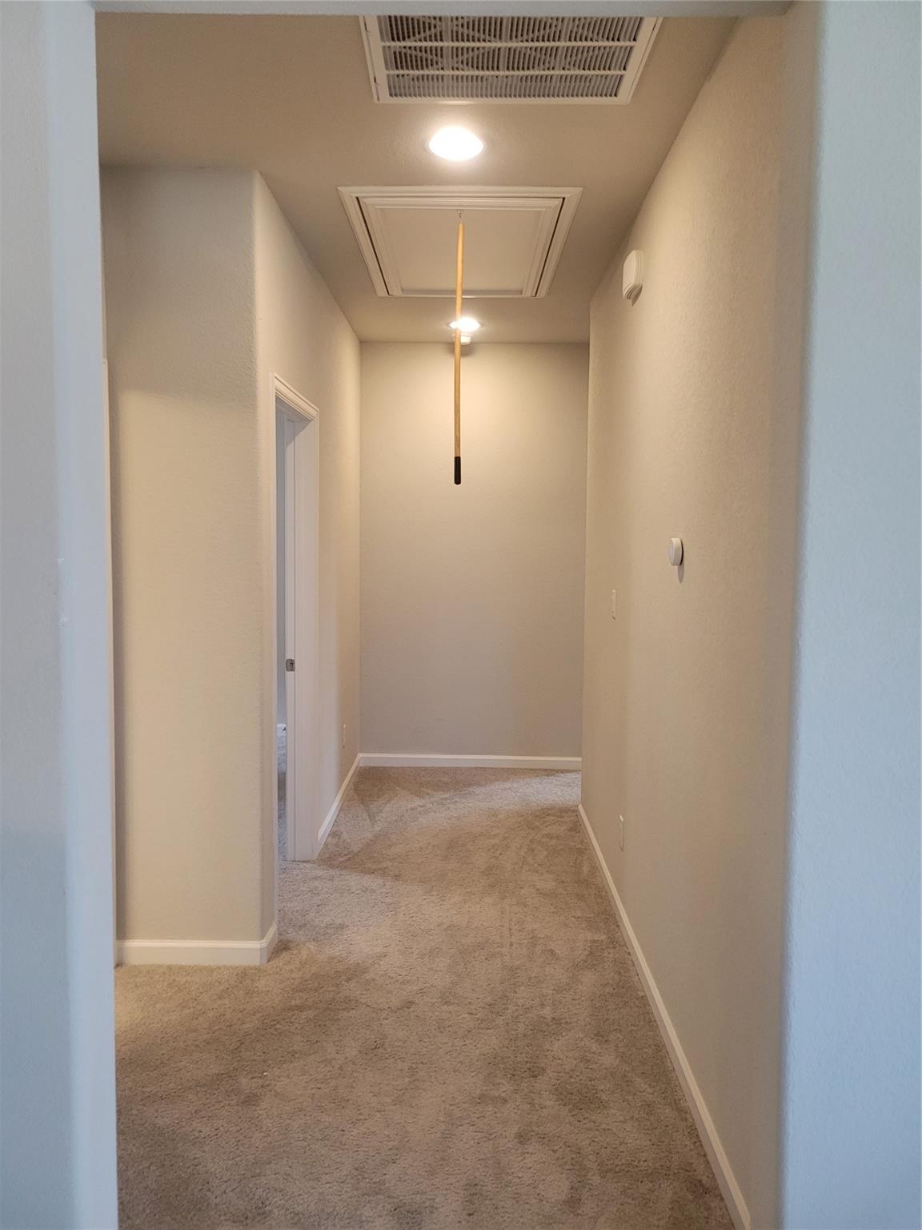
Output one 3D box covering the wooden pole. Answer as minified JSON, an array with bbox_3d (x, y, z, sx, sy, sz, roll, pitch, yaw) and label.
[{"bbox_3d":[-0.006,-1.001,3.536,0.026,1.000,0.026,1,5,0],"label":"wooden pole"}]

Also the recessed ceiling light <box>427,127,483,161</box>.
[{"bbox_3d":[-0.015,-1.462,2.904,0.187,0.030,0.187,1,5,0],"label":"recessed ceiling light"}]

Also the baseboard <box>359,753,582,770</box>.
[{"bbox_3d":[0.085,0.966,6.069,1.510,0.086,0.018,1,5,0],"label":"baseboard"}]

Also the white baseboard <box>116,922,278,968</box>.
[{"bbox_3d":[-0.948,1.184,3.340,0.525,0.087,0.175,1,5,0],"label":"white baseboard"}]

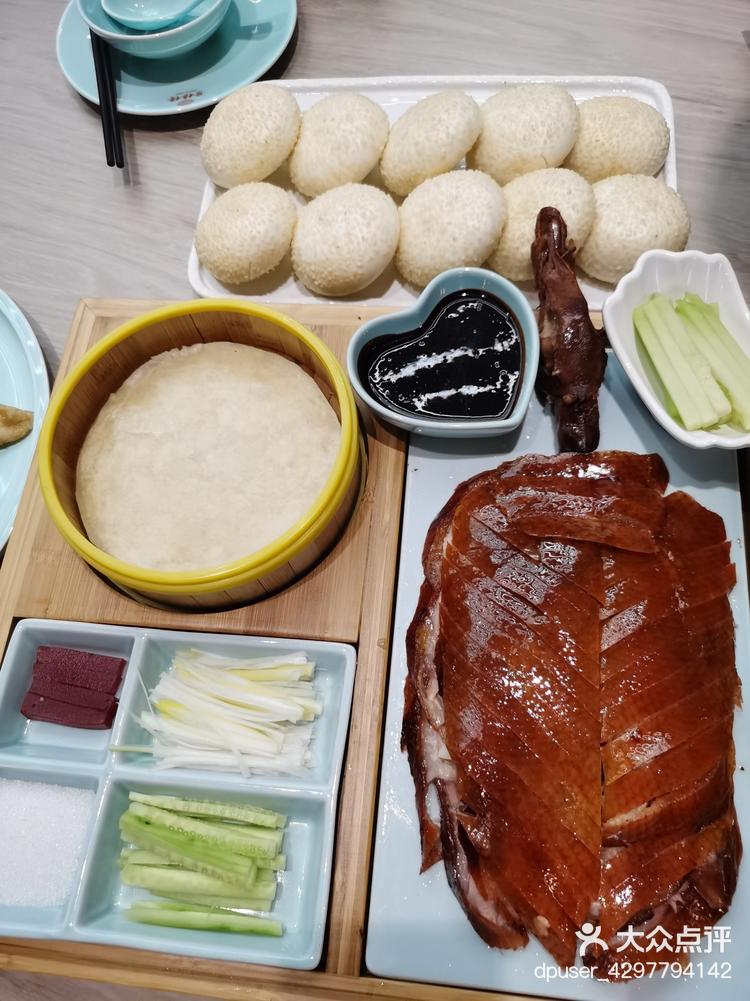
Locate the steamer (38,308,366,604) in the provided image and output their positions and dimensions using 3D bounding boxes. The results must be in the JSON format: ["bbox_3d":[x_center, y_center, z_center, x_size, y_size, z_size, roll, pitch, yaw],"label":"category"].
[{"bbox_3d":[-0.096,-0.027,0.450,0.178,0.061,0.178,0,66,5],"label":"steamer"}]

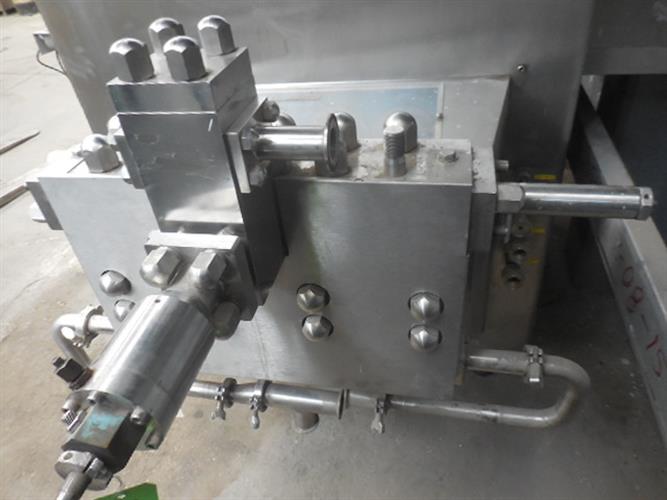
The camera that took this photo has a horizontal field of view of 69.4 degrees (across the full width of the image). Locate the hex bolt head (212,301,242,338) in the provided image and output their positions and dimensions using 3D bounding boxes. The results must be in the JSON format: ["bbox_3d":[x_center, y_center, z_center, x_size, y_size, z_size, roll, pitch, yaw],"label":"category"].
[{"bbox_3d":[-0.144,0.092,0.628,0.035,0.035,0.045,3,37,13],"label":"hex bolt head"}]

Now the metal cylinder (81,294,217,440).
[{"bbox_3d":[-0.153,0.098,0.403,0.070,0.070,0.105,3,37,12],"label":"metal cylinder"}]

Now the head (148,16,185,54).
[{"bbox_3d":[-0.159,-0.203,0.452,0.030,0.032,0.030,3,37,12],"label":"head"}]

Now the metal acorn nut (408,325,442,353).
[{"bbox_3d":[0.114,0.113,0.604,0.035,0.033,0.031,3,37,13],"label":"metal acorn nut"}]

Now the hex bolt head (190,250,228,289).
[{"bbox_3d":[-0.152,0.028,0.581,0.035,0.035,0.045,3,37,13],"label":"hex bolt head"}]

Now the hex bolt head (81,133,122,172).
[{"bbox_3d":[-0.296,-0.123,0.603,0.038,0.041,0.038,3,37,12],"label":"hex bolt head"}]

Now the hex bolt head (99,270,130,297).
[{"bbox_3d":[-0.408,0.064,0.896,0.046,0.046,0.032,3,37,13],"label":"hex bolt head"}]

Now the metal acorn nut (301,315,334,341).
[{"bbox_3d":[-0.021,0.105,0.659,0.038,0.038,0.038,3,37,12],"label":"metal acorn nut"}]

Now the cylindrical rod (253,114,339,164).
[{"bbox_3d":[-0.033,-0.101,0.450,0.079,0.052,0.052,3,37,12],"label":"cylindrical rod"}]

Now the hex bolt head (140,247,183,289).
[{"bbox_3d":[-0.215,0.026,0.596,0.036,0.036,0.045,3,37,13],"label":"hex bolt head"}]

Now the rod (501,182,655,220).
[{"bbox_3d":[0.264,-0.053,0.530,0.158,0.034,0.034,3,37,12],"label":"rod"}]

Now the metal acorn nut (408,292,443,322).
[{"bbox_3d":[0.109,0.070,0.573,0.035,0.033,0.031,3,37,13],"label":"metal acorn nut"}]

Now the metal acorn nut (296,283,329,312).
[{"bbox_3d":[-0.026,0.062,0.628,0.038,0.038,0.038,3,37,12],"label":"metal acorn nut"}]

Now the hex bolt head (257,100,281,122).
[{"bbox_3d":[-0.078,-0.170,0.591,0.024,0.026,0.026,3,37,13],"label":"hex bolt head"}]

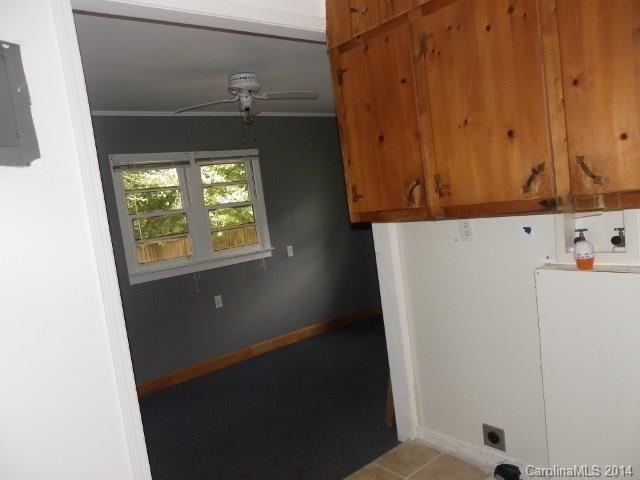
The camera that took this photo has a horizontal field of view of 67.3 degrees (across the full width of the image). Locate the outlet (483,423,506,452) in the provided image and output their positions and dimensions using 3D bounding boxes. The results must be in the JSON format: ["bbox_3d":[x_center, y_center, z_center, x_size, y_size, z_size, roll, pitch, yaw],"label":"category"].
[{"bbox_3d":[0.869,0.985,2.392,0.012,0.115,0.115,-11,7,-38],"label":"outlet"}]

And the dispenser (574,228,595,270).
[{"bbox_3d":[1.011,0.034,1.843,0.065,0.157,0.047,-2,7,42],"label":"dispenser"}]

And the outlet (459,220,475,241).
[{"bbox_3d":[0.712,-0.050,2.331,0.010,0.115,0.072,-11,7,-38],"label":"outlet"}]

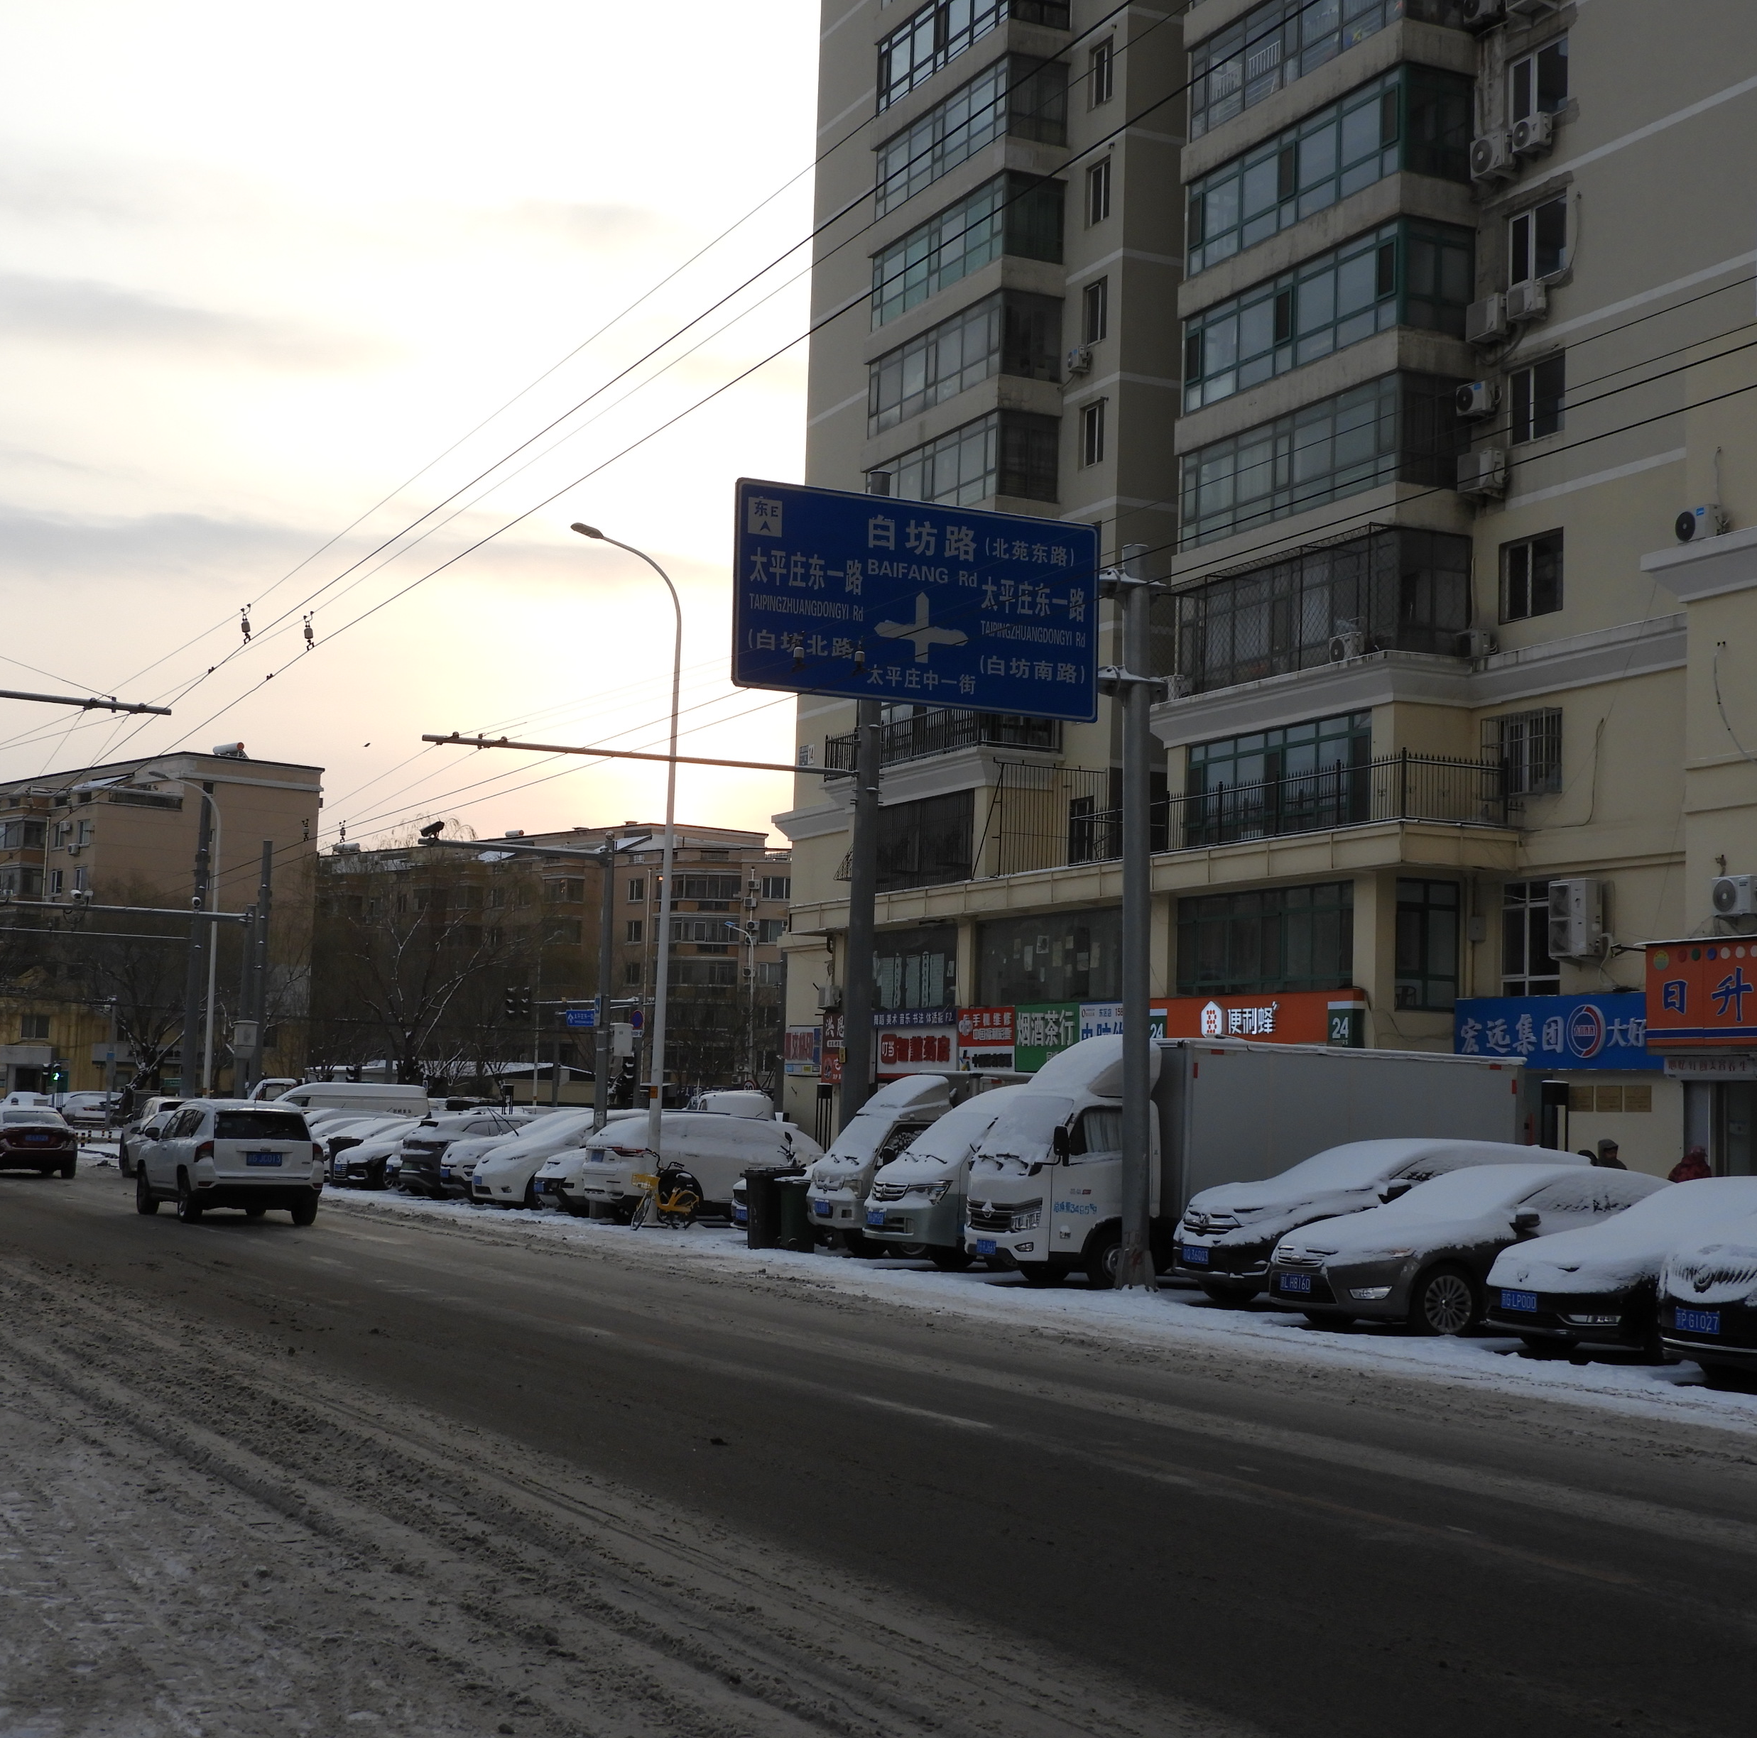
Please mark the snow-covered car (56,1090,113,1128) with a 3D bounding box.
[{"bbox_3d":[-32.867,10.034,111.491,1.820,1.520,4.600,4,-6,-25],"label":"snow-covered car"}]

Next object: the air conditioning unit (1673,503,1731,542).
[{"bbox_3d":[12.152,-5.078,39.610,0.280,0.510,0.710,4,-6,-25],"label":"air conditioning unit"}]

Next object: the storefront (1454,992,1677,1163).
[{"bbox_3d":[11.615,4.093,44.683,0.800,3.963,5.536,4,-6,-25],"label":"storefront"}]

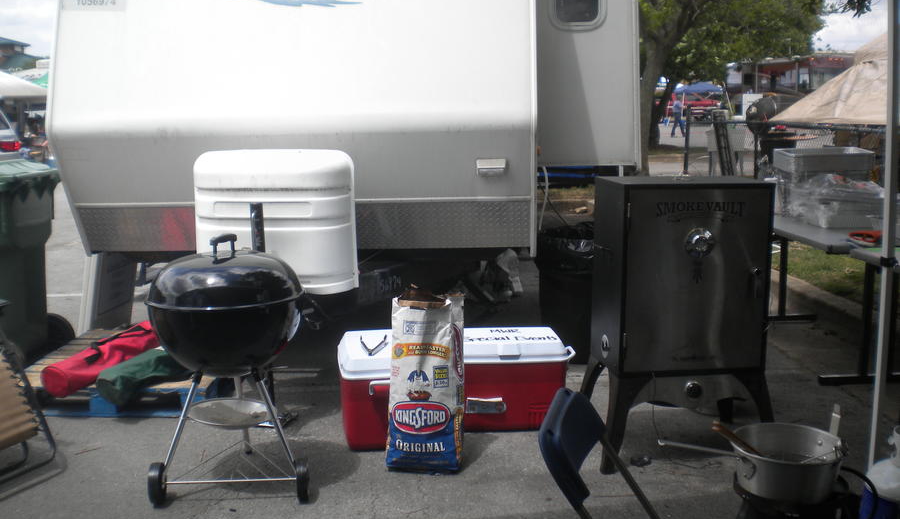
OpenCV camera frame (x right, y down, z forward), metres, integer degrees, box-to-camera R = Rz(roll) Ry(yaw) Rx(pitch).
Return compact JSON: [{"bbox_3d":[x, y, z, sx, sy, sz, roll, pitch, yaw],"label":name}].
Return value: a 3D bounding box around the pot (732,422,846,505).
[{"bbox_3d":[0.970,0.590,2.600,0.335,0.125,0.320,2,10,15],"label":"pot"}]

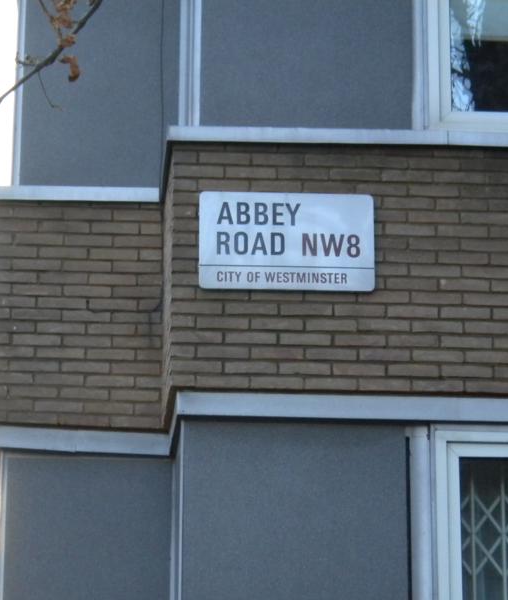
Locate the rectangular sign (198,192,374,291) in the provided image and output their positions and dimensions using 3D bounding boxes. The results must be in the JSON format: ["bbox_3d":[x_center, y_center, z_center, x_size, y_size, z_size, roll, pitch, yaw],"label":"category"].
[{"bbox_3d":[0.143,-0.257,9.576,0.757,0.445,0.020,1,-18,-3],"label":"rectangular sign"}]

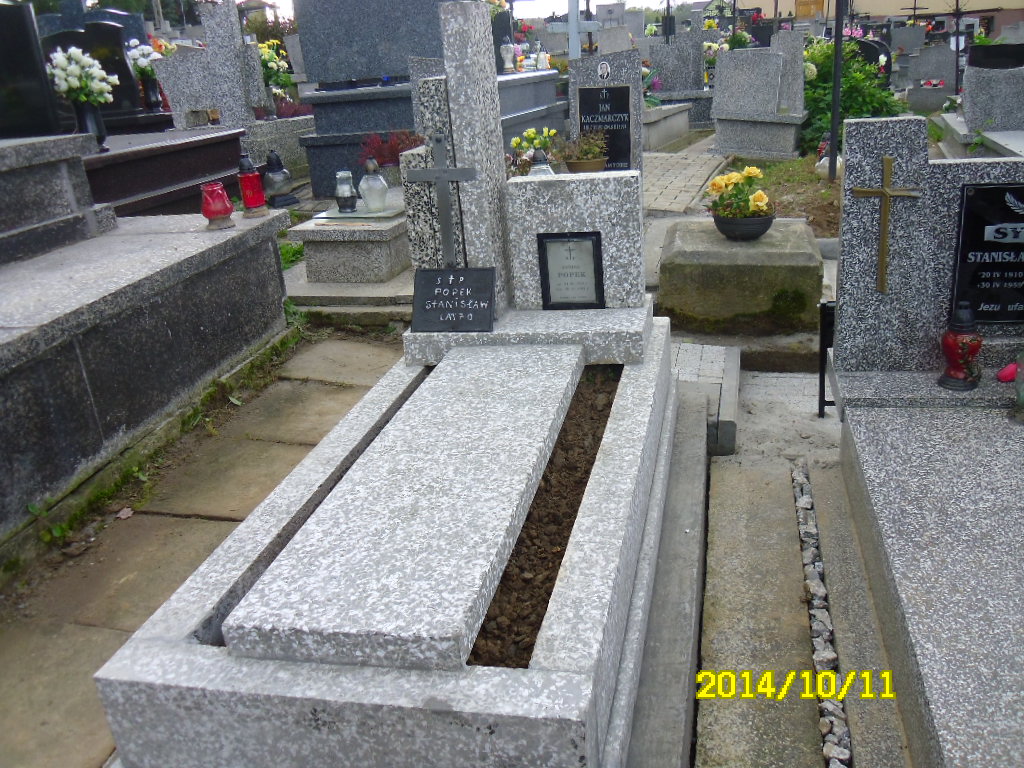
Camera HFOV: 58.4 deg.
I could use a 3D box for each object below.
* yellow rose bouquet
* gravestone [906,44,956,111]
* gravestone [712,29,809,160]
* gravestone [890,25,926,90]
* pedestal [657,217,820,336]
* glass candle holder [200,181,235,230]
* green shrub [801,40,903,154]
[{"bbox_3d":[1.108,-0.926,4.464,0.330,0.225,0.280,1,22,15],"label":"yellow rose bouquet"},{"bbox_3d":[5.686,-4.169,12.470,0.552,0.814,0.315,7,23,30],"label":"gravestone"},{"bbox_3d":[2.154,-2.541,8.047,0.800,0.990,0.460,3,22,20],"label":"gravestone"},{"bbox_3d":[6.497,-5.377,15.095,0.532,0.999,0.276,6,23,27],"label":"gravestone"},{"bbox_3d":[1.072,-0.508,4.297,0.680,0.369,0.630,1,21,17],"label":"pedestal"},{"bbox_3d":[-1.298,-0.795,4.064,0.136,0.191,0.136,-11,21,-16],"label":"glass candle holder"},{"bbox_3d":[2.949,-2.523,7.941,0.920,0.820,0.820,3,22,20],"label":"green shrub"}]

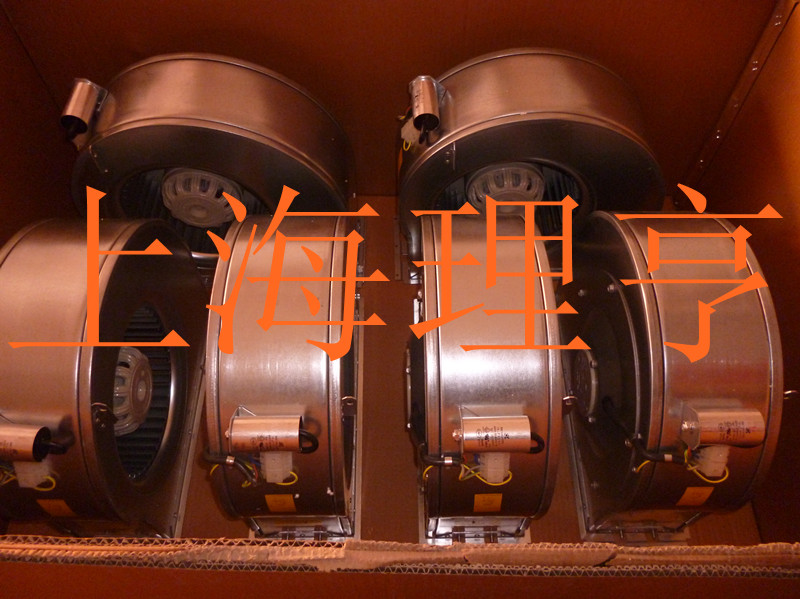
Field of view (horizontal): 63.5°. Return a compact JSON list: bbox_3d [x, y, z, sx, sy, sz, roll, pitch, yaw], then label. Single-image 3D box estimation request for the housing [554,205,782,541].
[{"bbox_3d":[0.346,0.074,0.912,0.173,0.390,0.445,0,59,0],"label":"housing"}]

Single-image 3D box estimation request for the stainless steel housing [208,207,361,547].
[{"bbox_3d":[-0.149,0.087,0.907,0.173,0.390,0.445,-1,59,0],"label":"stainless steel housing"}]

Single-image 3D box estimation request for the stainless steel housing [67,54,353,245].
[{"bbox_3d":[-0.294,-0.207,1.082,0.445,0.390,0.173,1,60,1],"label":"stainless steel housing"}]

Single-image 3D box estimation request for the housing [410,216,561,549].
[{"bbox_3d":[0.097,0.080,0.910,0.173,0.390,0.445,-1,59,0],"label":"housing"}]

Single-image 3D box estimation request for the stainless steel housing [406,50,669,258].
[{"bbox_3d":[0.211,-0.215,1.083,0.445,0.390,0.173,0,59,0],"label":"stainless steel housing"}]

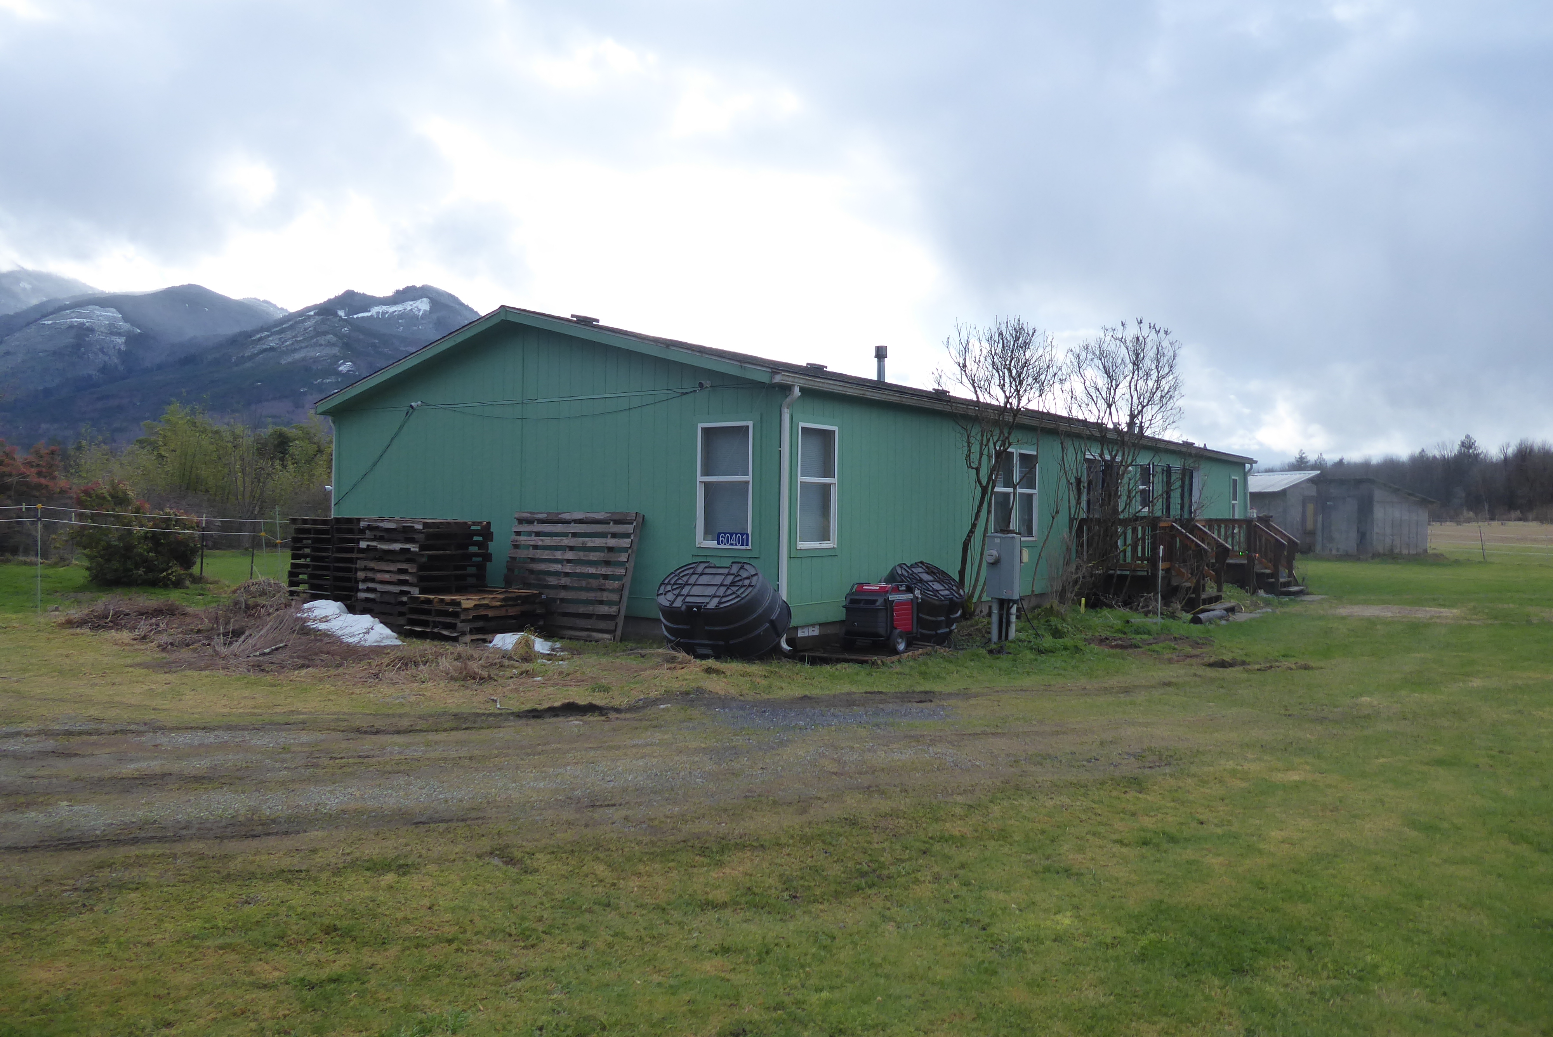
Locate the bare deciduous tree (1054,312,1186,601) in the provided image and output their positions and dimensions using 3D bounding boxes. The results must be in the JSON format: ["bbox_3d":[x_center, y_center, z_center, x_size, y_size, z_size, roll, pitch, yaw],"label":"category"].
[{"bbox_3d":[5.626,-0.927,18.216,2.079,4.554,1.881,1,0,24],"label":"bare deciduous tree"}]

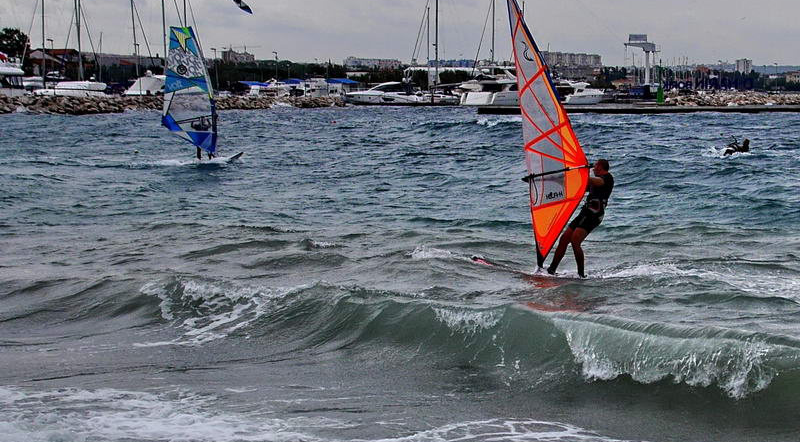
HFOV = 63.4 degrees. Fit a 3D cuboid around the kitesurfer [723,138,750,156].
[{"bbox_3d":[12.469,-2.766,24.000,0.980,0.620,0.600,1,12,6],"label":"kitesurfer"}]

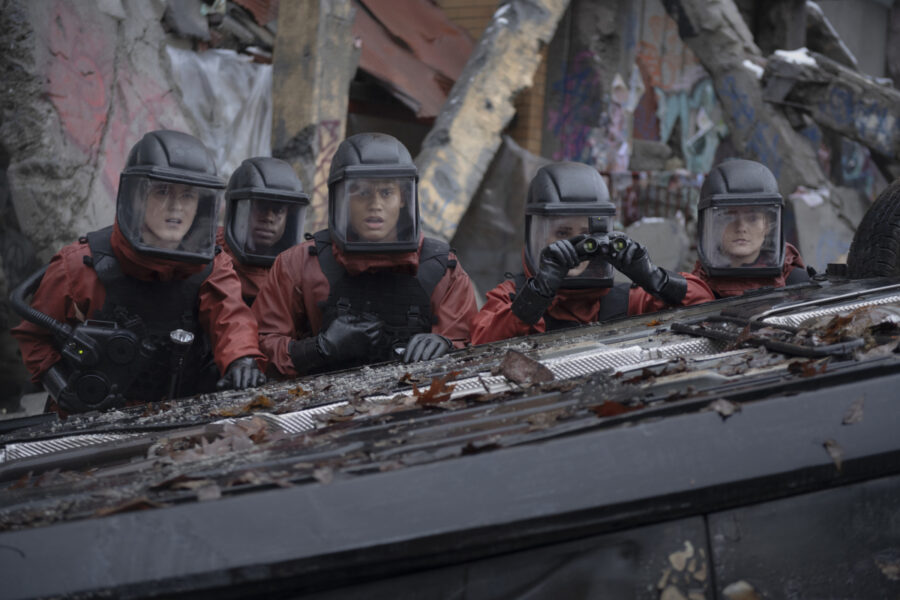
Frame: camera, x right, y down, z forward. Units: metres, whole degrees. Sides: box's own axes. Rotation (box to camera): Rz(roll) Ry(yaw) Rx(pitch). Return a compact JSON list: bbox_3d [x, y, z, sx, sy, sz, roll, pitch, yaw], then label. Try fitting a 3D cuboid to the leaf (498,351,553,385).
[{"bbox_3d":[0.164,0.145,3.330,0.120,0.065,0.055,-1,3,-12],"label":"leaf"}]

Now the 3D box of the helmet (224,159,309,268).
[{"bbox_3d":[-0.543,-0.264,4.580,0.240,0.310,0.290,3,6,-27],"label":"helmet"}]

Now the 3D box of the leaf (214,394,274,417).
[{"bbox_3d":[-0.424,0.218,3.200,0.120,0.028,0.075,-9,5,-13],"label":"leaf"}]

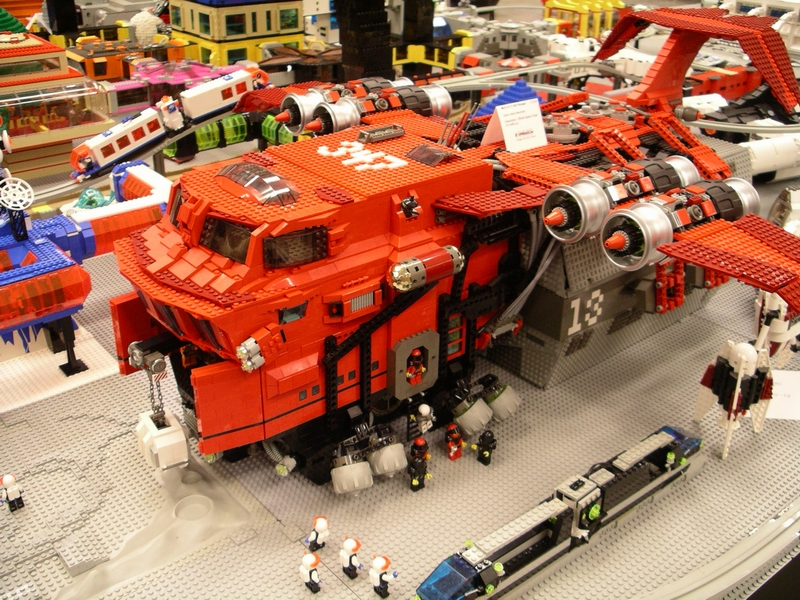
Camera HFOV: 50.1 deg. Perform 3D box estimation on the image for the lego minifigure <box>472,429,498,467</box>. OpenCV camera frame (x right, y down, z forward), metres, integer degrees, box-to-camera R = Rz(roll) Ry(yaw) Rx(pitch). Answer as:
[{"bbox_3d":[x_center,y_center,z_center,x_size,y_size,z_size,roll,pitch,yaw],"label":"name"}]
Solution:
[{"bbox_3d":[0.102,0.173,1.011,0.020,0.042,0.025,-20,33,-35],"label":"lego minifigure"}]

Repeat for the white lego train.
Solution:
[{"bbox_3d":[-0.431,-0.338,1.631,0.427,0.065,0.038,-34,41,-26],"label":"white lego train"}]

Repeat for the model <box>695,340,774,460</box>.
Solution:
[{"bbox_3d":[0.410,0.117,1.041,0.091,0.133,0.082,12,29,19],"label":"model"}]

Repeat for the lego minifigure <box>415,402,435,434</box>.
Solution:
[{"bbox_3d":[0.028,0.133,0.967,0.025,0.040,0.020,-31,44,-28],"label":"lego minifigure"}]

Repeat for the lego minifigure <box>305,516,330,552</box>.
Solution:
[{"bbox_3d":[-0.082,0.238,0.877,0.025,0.042,0.021,-20,33,-35],"label":"lego minifigure"}]

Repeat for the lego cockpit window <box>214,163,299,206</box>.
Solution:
[{"bbox_3d":[-0.151,-0.127,0.899,0.052,0.017,0.128,-20,34,-36],"label":"lego cockpit window"}]

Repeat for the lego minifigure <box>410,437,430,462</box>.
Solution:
[{"bbox_3d":[0.024,0.179,0.977,0.025,0.042,0.022,-20,34,-36],"label":"lego minifigure"}]

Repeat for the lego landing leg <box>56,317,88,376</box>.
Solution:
[{"bbox_3d":[-0.461,0.058,1.192,0.032,0.085,0.032,-20,34,-36],"label":"lego landing leg"}]

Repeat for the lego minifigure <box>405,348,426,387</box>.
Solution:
[{"bbox_3d":[0.017,0.073,0.968,0.025,0.041,0.020,-20,33,-35],"label":"lego minifigure"}]

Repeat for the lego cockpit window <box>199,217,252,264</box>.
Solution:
[{"bbox_3d":[-0.165,-0.058,0.820,0.069,0.033,0.011,22,11,36],"label":"lego cockpit window"}]

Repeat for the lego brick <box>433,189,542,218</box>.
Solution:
[{"bbox_3d":[0.109,-0.107,0.950,0.140,0.011,0.086,-20,34,-36],"label":"lego brick"}]

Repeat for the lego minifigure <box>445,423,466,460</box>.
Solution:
[{"bbox_3d":[0.064,0.168,1.019,0.025,0.042,0.020,-20,33,-35],"label":"lego minifigure"}]

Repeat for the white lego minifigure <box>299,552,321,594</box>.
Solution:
[{"bbox_3d":[-0.085,0.262,0.828,0.021,0.043,0.025,-20,33,-35],"label":"white lego minifigure"}]

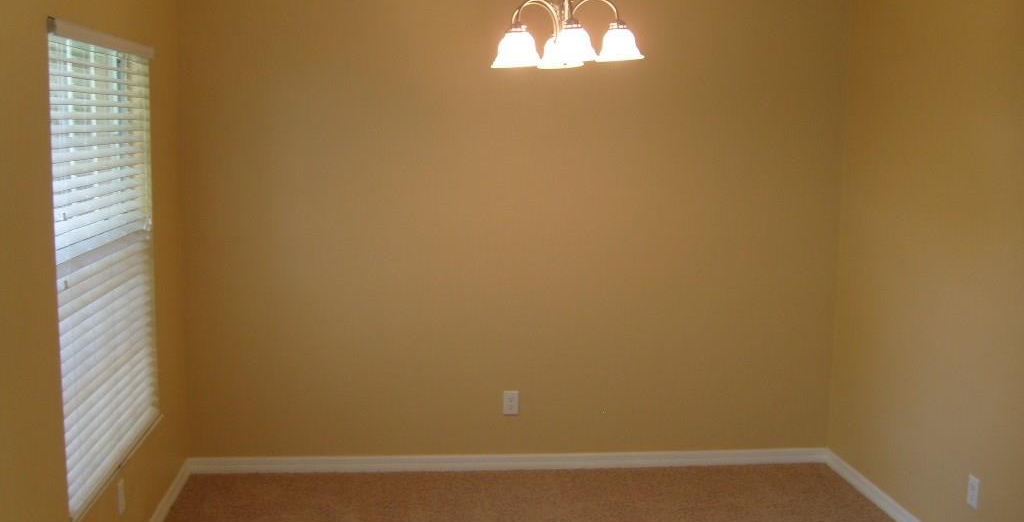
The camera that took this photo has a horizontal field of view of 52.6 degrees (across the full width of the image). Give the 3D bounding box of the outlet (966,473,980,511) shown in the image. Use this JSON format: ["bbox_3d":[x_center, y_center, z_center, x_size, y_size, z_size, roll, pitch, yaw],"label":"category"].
[{"bbox_3d":[1.783,0.894,4.006,0.010,0.118,0.073,0,8,-6],"label":"outlet"}]

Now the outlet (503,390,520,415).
[{"bbox_3d":[-0.004,0.703,5.134,0.073,0.118,0.010,0,8,-6],"label":"outlet"}]

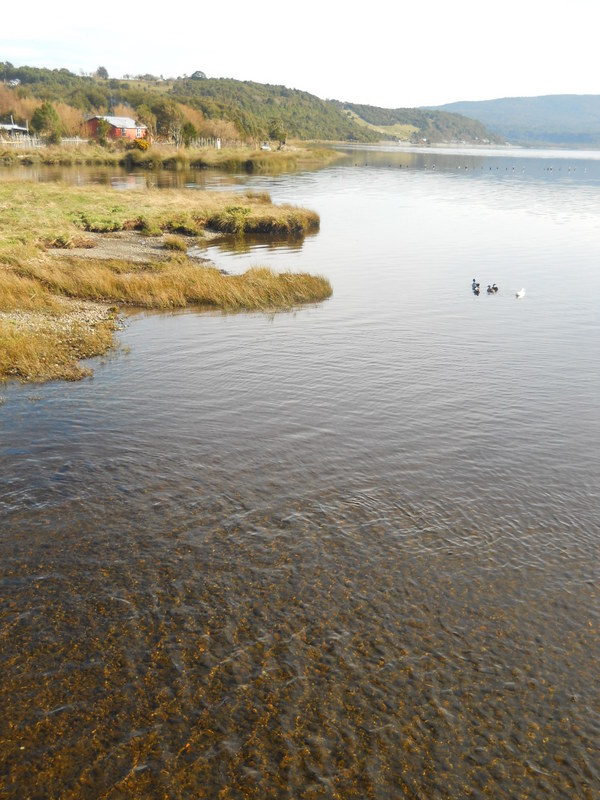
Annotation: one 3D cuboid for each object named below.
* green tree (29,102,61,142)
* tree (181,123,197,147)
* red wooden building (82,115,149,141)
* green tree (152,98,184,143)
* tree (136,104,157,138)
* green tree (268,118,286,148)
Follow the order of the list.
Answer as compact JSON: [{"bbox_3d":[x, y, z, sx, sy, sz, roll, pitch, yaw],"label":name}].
[{"bbox_3d":[-40.254,-43.941,135.472,4.055,6.204,4.055,-3,18,-16],"label":"green tree"},{"bbox_3d":[-18.040,-43.247,139.332,2.435,3.645,2.435,-1,17,-7],"label":"tree"},{"bbox_3d":[-31.566,-46.455,146.610,7.137,3.946,8.735,9,19,25],"label":"red wooden building"},{"bbox_3d":[-22.689,-48.111,147.714,5.227,7.130,5.227,-1,17,-8],"label":"green tree"},{"bbox_3d":[-26.246,-47.423,146.281,3.176,5.715,3.176,-2,17,-10],"label":"tree"},{"bbox_3d":[-3.856,-46.083,147.941,2.919,4.840,2.919,1,17,-2],"label":"green tree"}]

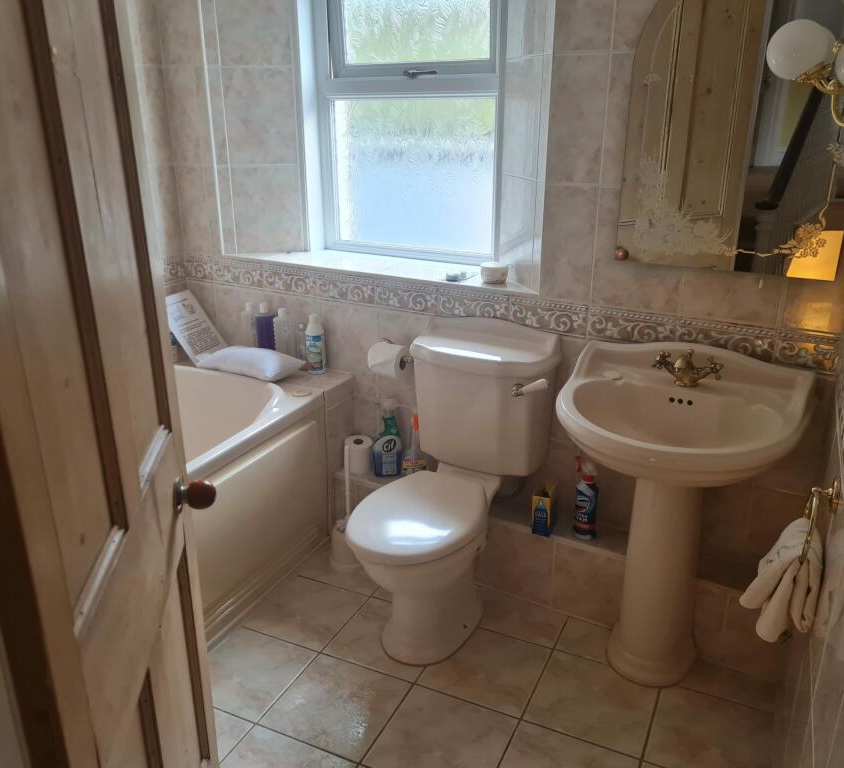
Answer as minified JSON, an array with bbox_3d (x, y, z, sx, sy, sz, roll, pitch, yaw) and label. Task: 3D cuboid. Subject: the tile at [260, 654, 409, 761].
[{"bbox_3d":[-0.218,0.836,2.002,0.298,0.012,0.298,9,21,24],"label":"tile"}]

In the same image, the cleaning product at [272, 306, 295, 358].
[{"bbox_3d":[-0.508,-0.173,2.822,0.074,0.214,0.060,6,20,15],"label":"cleaning product"}]

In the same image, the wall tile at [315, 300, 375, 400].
[{"bbox_3d":[-0.256,-0.122,2.678,0.247,0.329,0.010,11,22,28],"label":"wall tile"}]

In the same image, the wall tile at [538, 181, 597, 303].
[{"bbox_3d":[0.414,-0.391,2.172,0.154,0.332,0.010,11,22,28],"label":"wall tile"}]

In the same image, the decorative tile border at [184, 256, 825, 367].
[{"bbox_3d":[0.059,-0.264,2.482,2.300,0.093,0.015,11,22,29],"label":"decorative tile border"}]

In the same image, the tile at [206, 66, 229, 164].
[{"bbox_3d":[-0.707,-0.930,2.682,0.054,0.330,0.010,-2,20,-7],"label":"tile"}]

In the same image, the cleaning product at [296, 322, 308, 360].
[{"bbox_3d":[-0.434,-0.139,2.790,0.042,0.171,0.040,6,20,15],"label":"cleaning product"}]

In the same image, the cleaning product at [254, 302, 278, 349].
[{"bbox_3d":[-0.543,-0.176,2.695,0.068,0.222,0.055,3,21,6],"label":"cleaning product"}]

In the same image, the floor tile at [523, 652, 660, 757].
[{"bbox_3d":[0.451,0.836,2.025,0.298,0.010,0.298,9,22,24],"label":"floor tile"}]

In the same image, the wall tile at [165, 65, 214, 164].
[{"bbox_3d":[-0.821,-0.948,2.726,0.202,0.330,0.010,11,22,28],"label":"wall tile"}]

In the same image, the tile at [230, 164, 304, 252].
[{"bbox_3d":[-0.551,-0.624,2.747,0.240,0.307,0.010,-5,21,-16],"label":"tile"}]

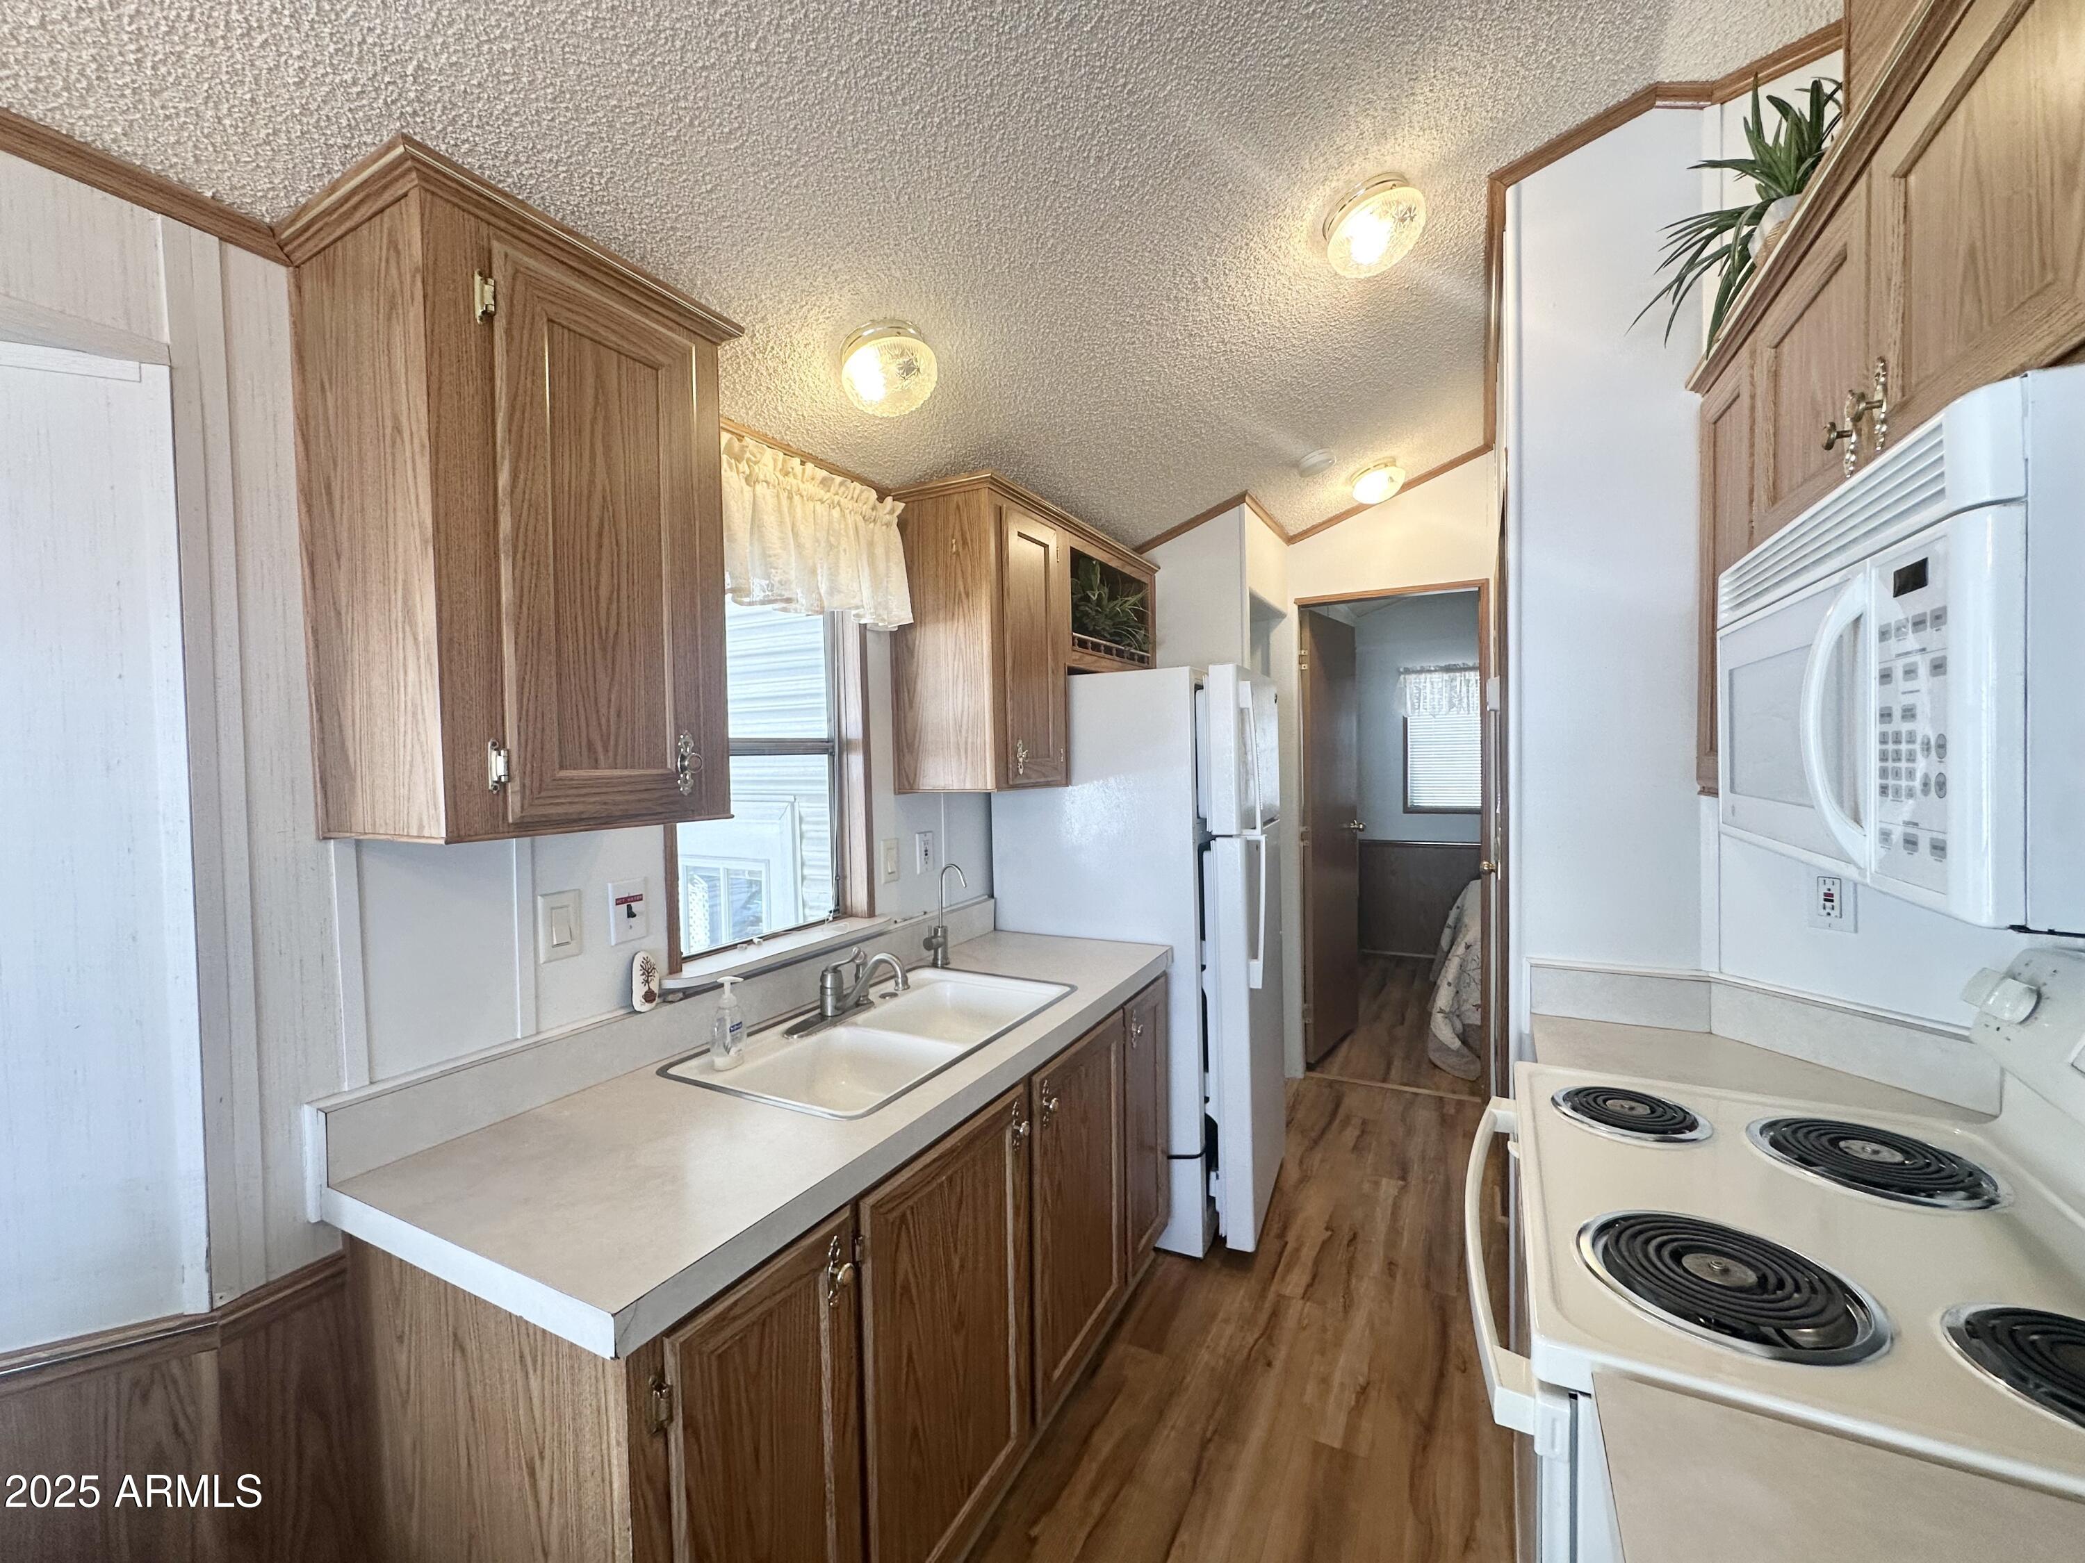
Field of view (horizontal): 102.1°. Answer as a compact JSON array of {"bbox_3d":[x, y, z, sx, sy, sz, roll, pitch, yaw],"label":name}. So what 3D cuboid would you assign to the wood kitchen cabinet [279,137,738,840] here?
[{"bbox_3d":[-0.733,-0.328,1.233,0.326,0.789,0.491,0,2,27],"label":"wood kitchen cabinet"}]

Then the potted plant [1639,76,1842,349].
[{"bbox_3d":[1.134,-0.902,1.333,0.301,0.372,0.284,0,2,27],"label":"potted plant"}]

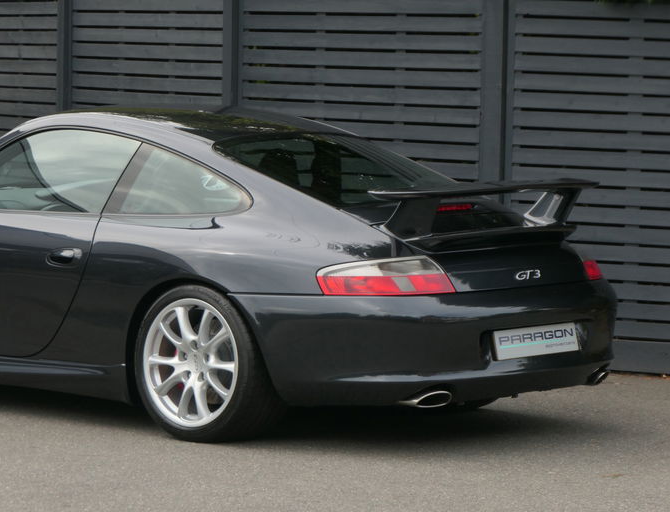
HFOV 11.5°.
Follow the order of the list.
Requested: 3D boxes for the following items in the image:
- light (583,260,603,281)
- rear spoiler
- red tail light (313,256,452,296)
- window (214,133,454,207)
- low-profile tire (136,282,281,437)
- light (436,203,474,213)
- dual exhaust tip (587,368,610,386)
[{"bbox_3d":[0.992,0.010,13.503,0.170,0.155,0.520,0,4,0],"label":"light"},{"bbox_3d":[0.572,-0.185,13.030,0.310,0.210,1.280,3,5,40],"label":"rear spoiler"},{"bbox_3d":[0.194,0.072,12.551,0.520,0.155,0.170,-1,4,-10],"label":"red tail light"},{"bbox_3d":[0.076,-0.374,13.433,0.790,0.095,1.020,26,19,36],"label":"window"},{"bbox_3d":[-0.472,0.403,12.980,0.628,0.628,0.298,3,5,40],"label":"low-profile tire"},{"bbox_3d":[0.476,-0.190,13.110,0.040,0.032,0.220,3,5,40],"label":"light"},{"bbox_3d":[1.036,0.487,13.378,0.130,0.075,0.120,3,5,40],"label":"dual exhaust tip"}]

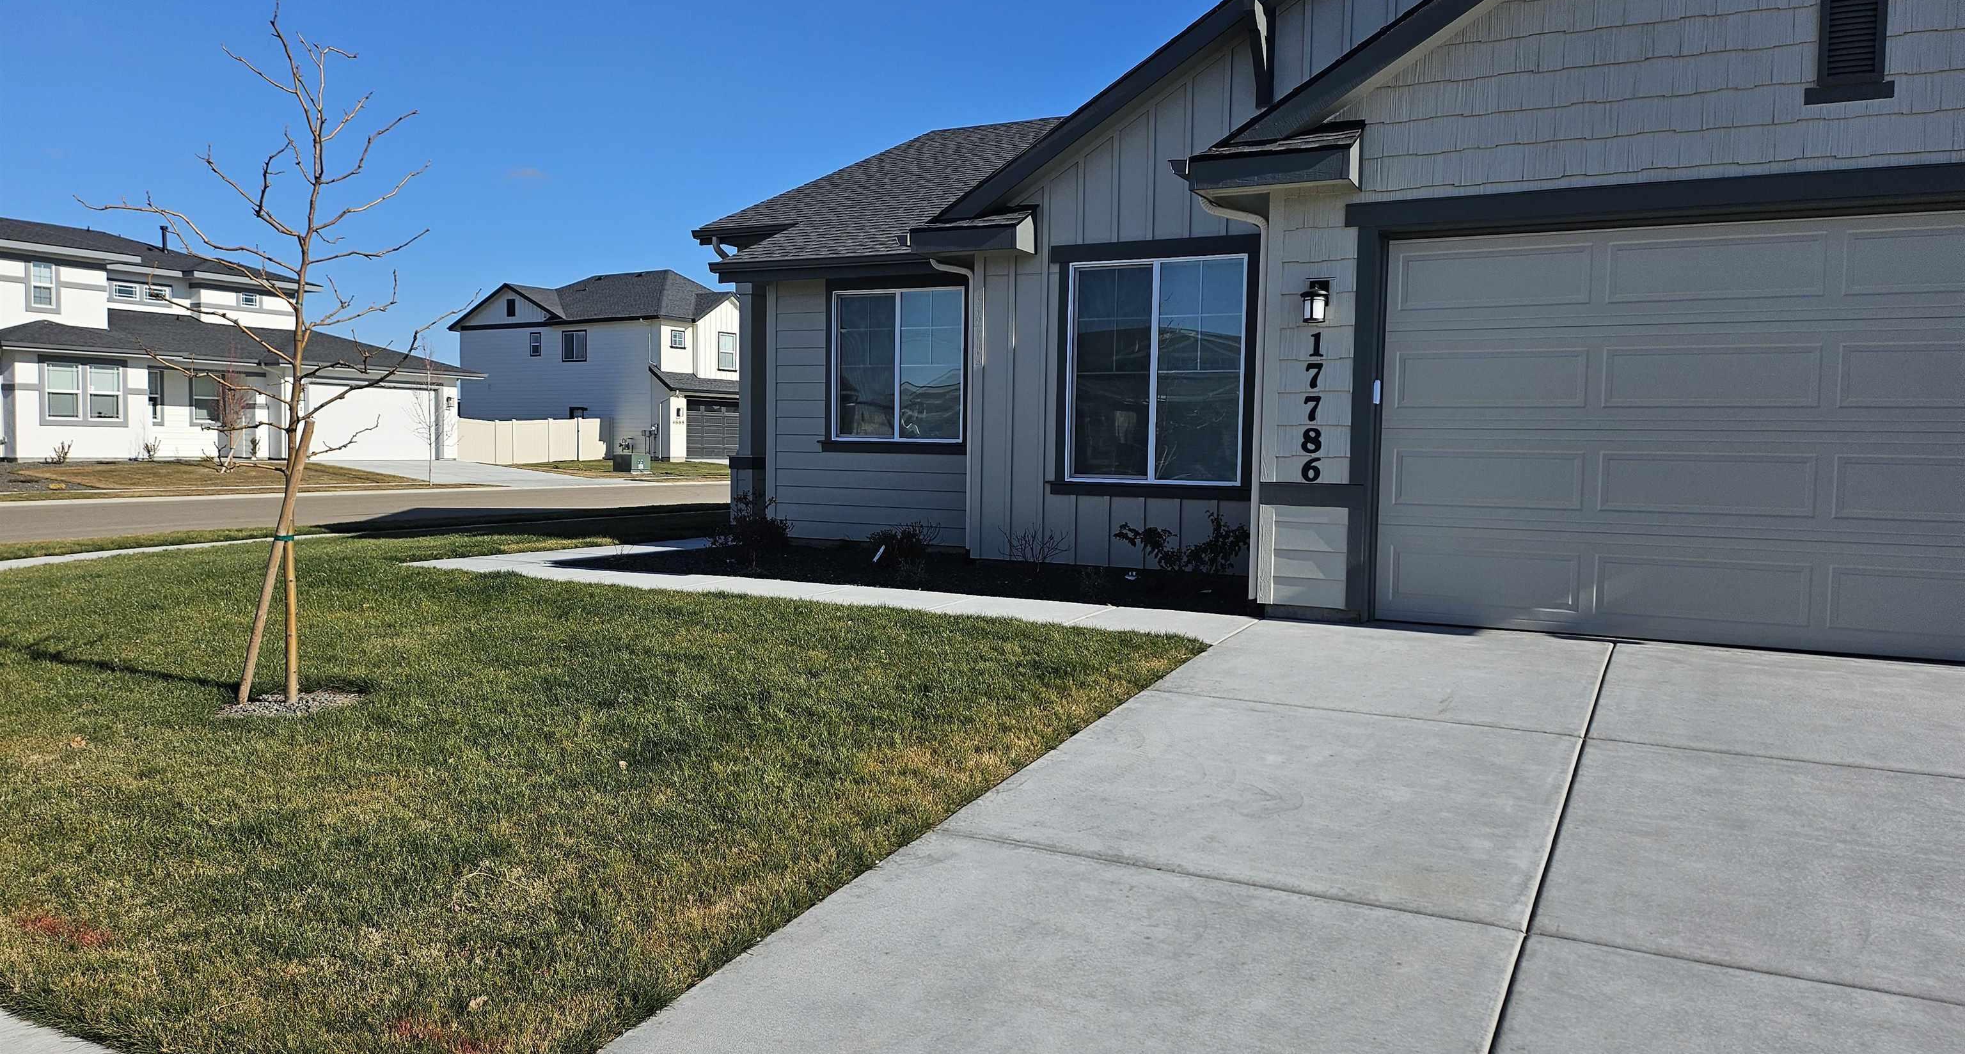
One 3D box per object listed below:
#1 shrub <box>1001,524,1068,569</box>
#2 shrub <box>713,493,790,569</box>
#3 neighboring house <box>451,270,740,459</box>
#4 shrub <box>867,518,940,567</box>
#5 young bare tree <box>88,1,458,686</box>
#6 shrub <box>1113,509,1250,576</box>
[{"bbox_3d":[0.436,0.167,11.377,0.551,0.397,0.450,1,4,2],"label":"shrub"},{"bbox_3d":[-2.111,0.007,12.450,0.730,0.645,0.650,0,4,-10],"label":"shrub"},{"bbox_3d":[-15.566,-7.841,65.430,14.874,8.986,13.200,3,4,33],"label":"neighboring house"},{"bbox_3d":[-0.697,0.140,12.125,0.642,0.403,0.550,1,4,-3],"label":"shrub"},{"bbox_3d":[-3.564,-0.861,6.987,1.698,3.542,1.562,-1,4,-27],"label":"young bare tree"},{"bbox_3d":[1.571,0.127,10.769,1.092,0.534,0.700,1,4,8],"label":"shrub"}]

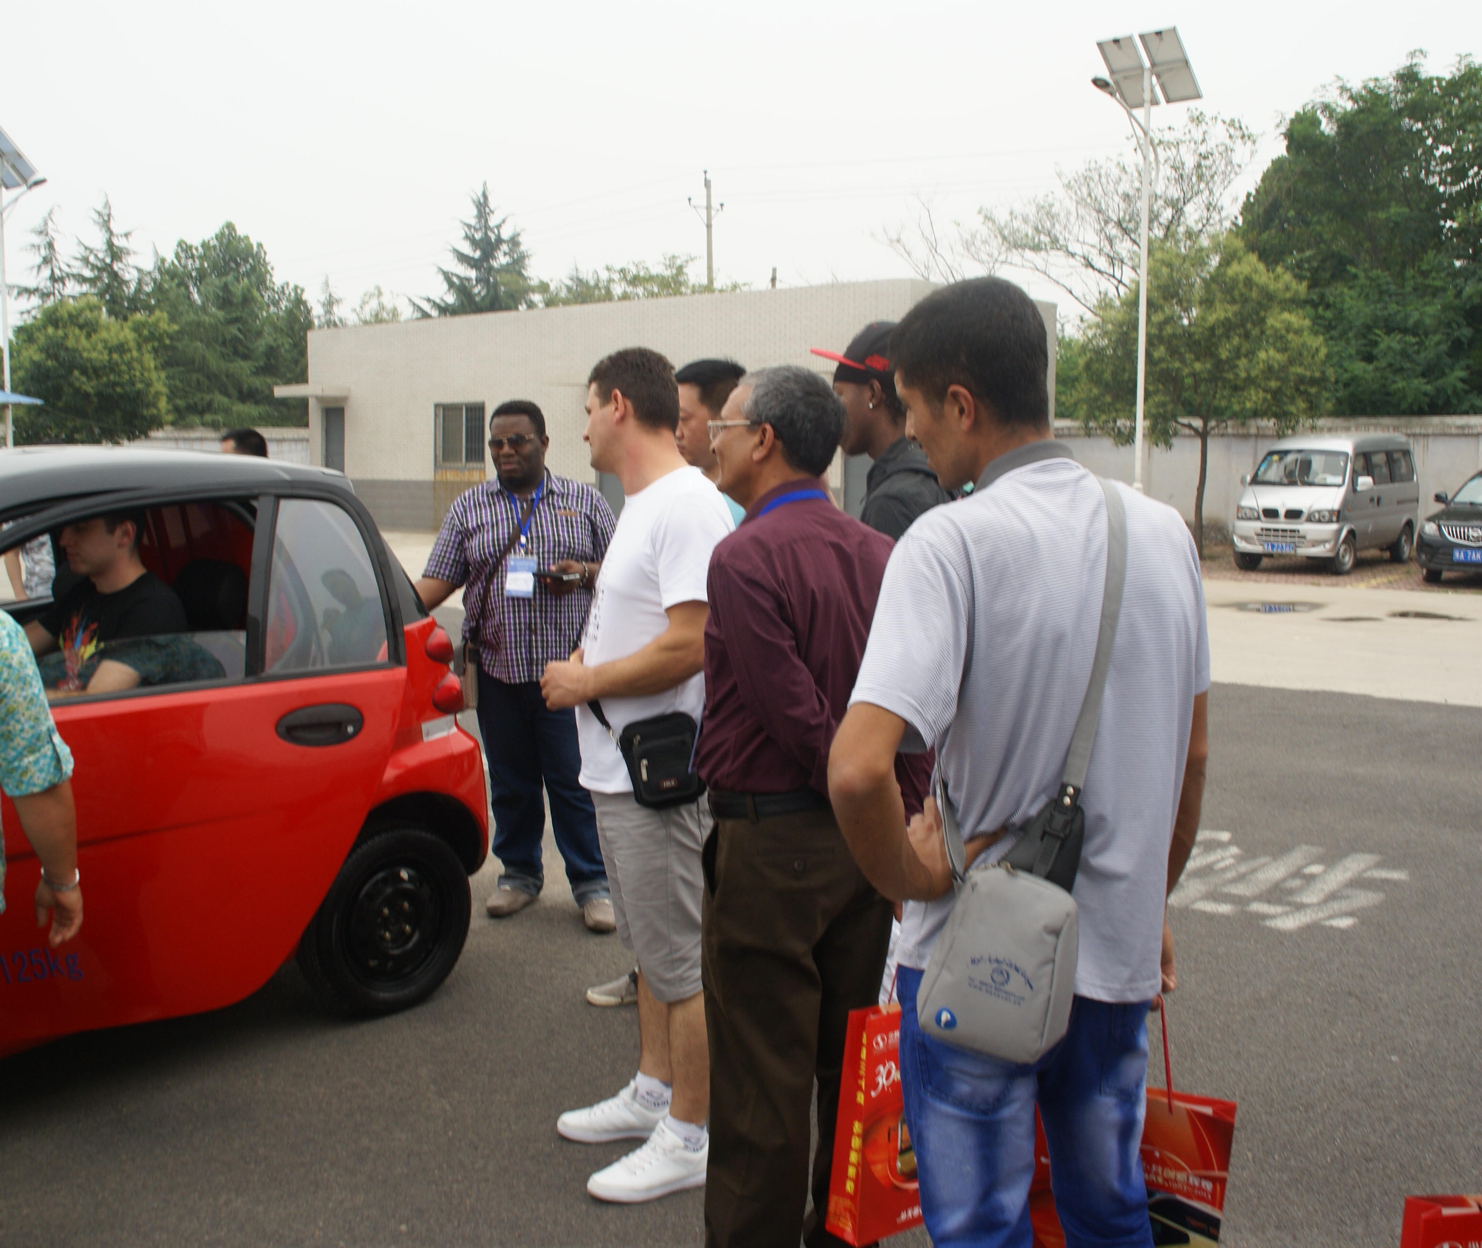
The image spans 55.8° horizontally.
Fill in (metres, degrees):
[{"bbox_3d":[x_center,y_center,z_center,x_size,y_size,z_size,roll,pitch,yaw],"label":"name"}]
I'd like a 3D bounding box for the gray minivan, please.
[{"bbox_3d":[8.802,-1.840,20.818,1.600,1.920,3.720,6,8,41],"label":"gray minivan"}]

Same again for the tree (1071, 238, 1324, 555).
[{"bbox_3d":[7.451,-3.628,22.278,3.900,5.200,3.900,5,8,38],"label":"tree"}]

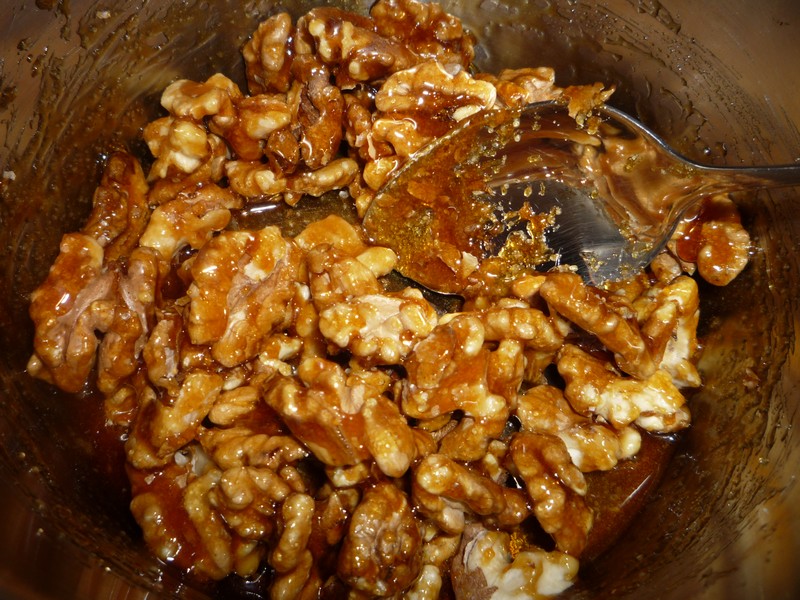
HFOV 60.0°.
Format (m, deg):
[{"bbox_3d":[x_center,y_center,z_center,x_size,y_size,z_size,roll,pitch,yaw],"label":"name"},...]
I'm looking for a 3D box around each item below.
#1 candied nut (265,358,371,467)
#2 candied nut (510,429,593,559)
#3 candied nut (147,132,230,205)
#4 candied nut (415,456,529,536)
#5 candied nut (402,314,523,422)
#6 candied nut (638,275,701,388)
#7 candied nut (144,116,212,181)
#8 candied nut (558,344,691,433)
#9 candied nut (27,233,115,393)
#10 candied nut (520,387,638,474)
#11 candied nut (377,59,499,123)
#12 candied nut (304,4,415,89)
[{"bbox_3d":[-0.018,0.025,0.153,0.025,0.015,0.018,38,71,16],"label":"candied nut"},{"bbox_3d":[0.032,0.041,0.148,0.013,0.015,0.025,-24,67,-11],"label":"candied nut"},{"bbox_3d":[-0.057,-0.037,0.188,0.021,0.014,0.018,-9,70,-3],"label":"candied nut"},{"bbox_3d":[0.015,0.041,0.146,0.024,0.015,0.013,21,67,9],"label":"candied nut"},{"bbox_3d":[0.015,0.017,0.168,0.025,0.014,0.023,-5,70,-2],"label":"candied nut"},{"bbox_3d":[0.066,0.008,0.171,0.014,0.016,0.025,8,70,3],"label":"candied nut"},{"bbox_3d":[-0.059,-0.041,0.186,0.017,0.015,0.015,-13,66,-6],"label":"candied nut"},{"bbox_3d":[0.051,0.020,0.158,0.029,0.015,0.015,26,68,11],"label":"candied nut"},{"bbox_3d":[-0.077,0.003,0.163,0.018,0.015,0.037,6,74,-14],"label":"candied nut"},{"bbox_3d":[0.043,0.031,0.166,0.027,0.013,0.014,26,72,9],"label":"candied nut"},{"bbox_3d":[0.010,-0.057,0.189,0.032,0.015,0.018,-3,65,-1],"label":"candied nut"},{"bbox_3d":[-0.012,-0.073,0.200,0.029,0.015,0.017,19,71,7],"label":"candied nut"}]

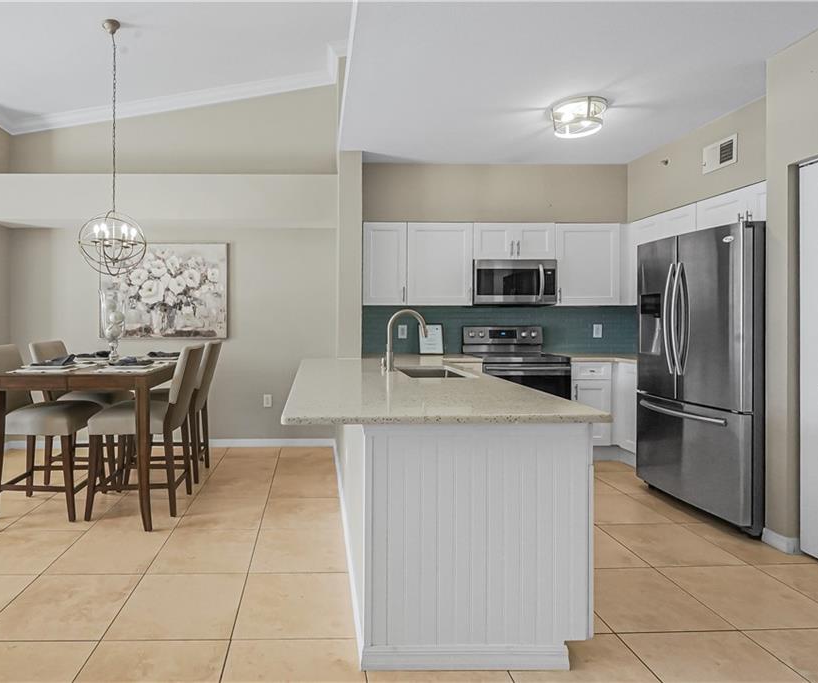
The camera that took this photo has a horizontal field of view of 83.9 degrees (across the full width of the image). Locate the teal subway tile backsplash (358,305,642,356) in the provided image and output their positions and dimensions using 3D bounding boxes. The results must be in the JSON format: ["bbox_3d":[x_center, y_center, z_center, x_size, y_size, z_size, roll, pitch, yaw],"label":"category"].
[{"bbox_3d":[0.915,-0.111,4.601,2.780,0.480,0.015,0,2,-3],"label":"teal subway tile backsplash"}]

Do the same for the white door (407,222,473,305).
[{"bbox_3d":[0.295,-0.720,4.250,0.603,0.769,0.025,0,2,-2],"label":"white door"}]

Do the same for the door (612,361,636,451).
[{"bbox_3d":[1.925,0.575,3.930,0.025,0.770,0.370,0,2,-10],"label":"door"}]

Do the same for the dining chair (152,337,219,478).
[{"bbox_3d":[-1.919,0.554,3.744,0.640,1.080,0.480,0,2,-3],"label":"dining chair"}]

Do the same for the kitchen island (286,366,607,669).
[{"bbox_3d":[-0.077,0.658,2.770,1.130,0.915,2.350,0,2,-8],"label":"kitchen island"}]

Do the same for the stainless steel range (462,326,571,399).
[{"bbox_3d":[1.010,0.476,4.360,0.770,1.170,0.670,0,2,-4],"label":"stainless steel range"}]

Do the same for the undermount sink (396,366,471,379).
[{"bbox_3d":[0.150,0.315,3.001,0.400,0.200,0.540,0,2,-3],"label":"undermount sink"}]

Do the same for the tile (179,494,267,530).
[{"bbox_3d":[-1.228,1.143,3.028,0.515,0.012,0.490,0,2,-6],"label":"tile"}]

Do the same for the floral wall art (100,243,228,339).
[{"bbox_3d":[-2.358,-0.486,4.380,1.220,0.915,0.040,0,2,-3],"label":"floral wall art"}]

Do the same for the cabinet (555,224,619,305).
[{"bbox_3d":[1.722,-0.753,4.390,0.610,0.780,0.025,0,2,-2],"label":"cabinet"}]

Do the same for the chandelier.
[{"bbox_3d":[-2.225,-1.455,3.420,0.480,1.910,0.480,0,2,-5],"label":"chandelier"}]

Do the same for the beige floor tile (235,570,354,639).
[{"bbox_3d":[-0.506,1.189,2.076,0.515,0.012,0.490,0,2,-6],"label":"beige floor tile"}]

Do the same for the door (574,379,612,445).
[{"bbox_3d":[1.589,0.606,3.940,0.330,0.570,0.022,0,2,-3],"label":"door"}]

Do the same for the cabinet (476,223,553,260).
[{"bbox_3d":[0.958,-0.924,4.340,0.750,0.330,0.330,0,2,-4],"label":"cabinet"}]

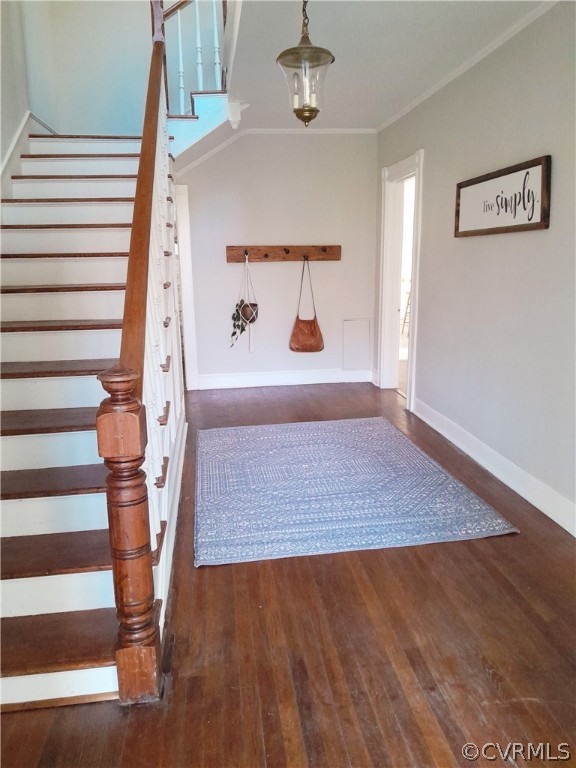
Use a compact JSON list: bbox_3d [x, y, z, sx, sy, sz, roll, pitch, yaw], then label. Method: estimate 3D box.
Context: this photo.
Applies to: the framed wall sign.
[{"bbox_3d":[1.261,-1.095,3.500,0.030,0.363,1.107,-3,13,-7],"label":"framed wall sign"}]

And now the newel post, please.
[{"bbox_3d":[-0.488,0.470,1.783,0.122,1.071,0.122,-3,13,-7],"label":"newel post"}]

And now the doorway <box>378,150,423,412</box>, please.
[{"bbox_3d":[1.065,-0.930,5.409,0.130,2.200,1.071,-3,13,-7],"label":"doorway"}]

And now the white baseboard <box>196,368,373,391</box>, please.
[{"bbox_3d":[-0.004,-0.069,6.321,1.913,0.162,0.020,-3,13,-7],"label":"white baseboard"}]

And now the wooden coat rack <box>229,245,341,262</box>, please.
[{"bbox_3d":[-0.028,-1.356,5.996,1.196,0.166,0.060,-3,13,-7],"label":"wooden coat rack"}]

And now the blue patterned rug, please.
[{"bbox_3d":[0.205,0.555,3.818,1.584,0.010,2.192,-3,13,-9],"label":"blue patterned rug"}]

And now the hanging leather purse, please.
[{"bbox_3d":[0.210,-0.814,6.090,0.384,0.991,0.103,-3,13,-7],"label":"hanging leather purse"}]

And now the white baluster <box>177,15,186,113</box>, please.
[{"bbox_3d":[-0.818,-2.467,4.443,0.034,0.736,0.034,-3,13,-7],"label":"white baluster"}]

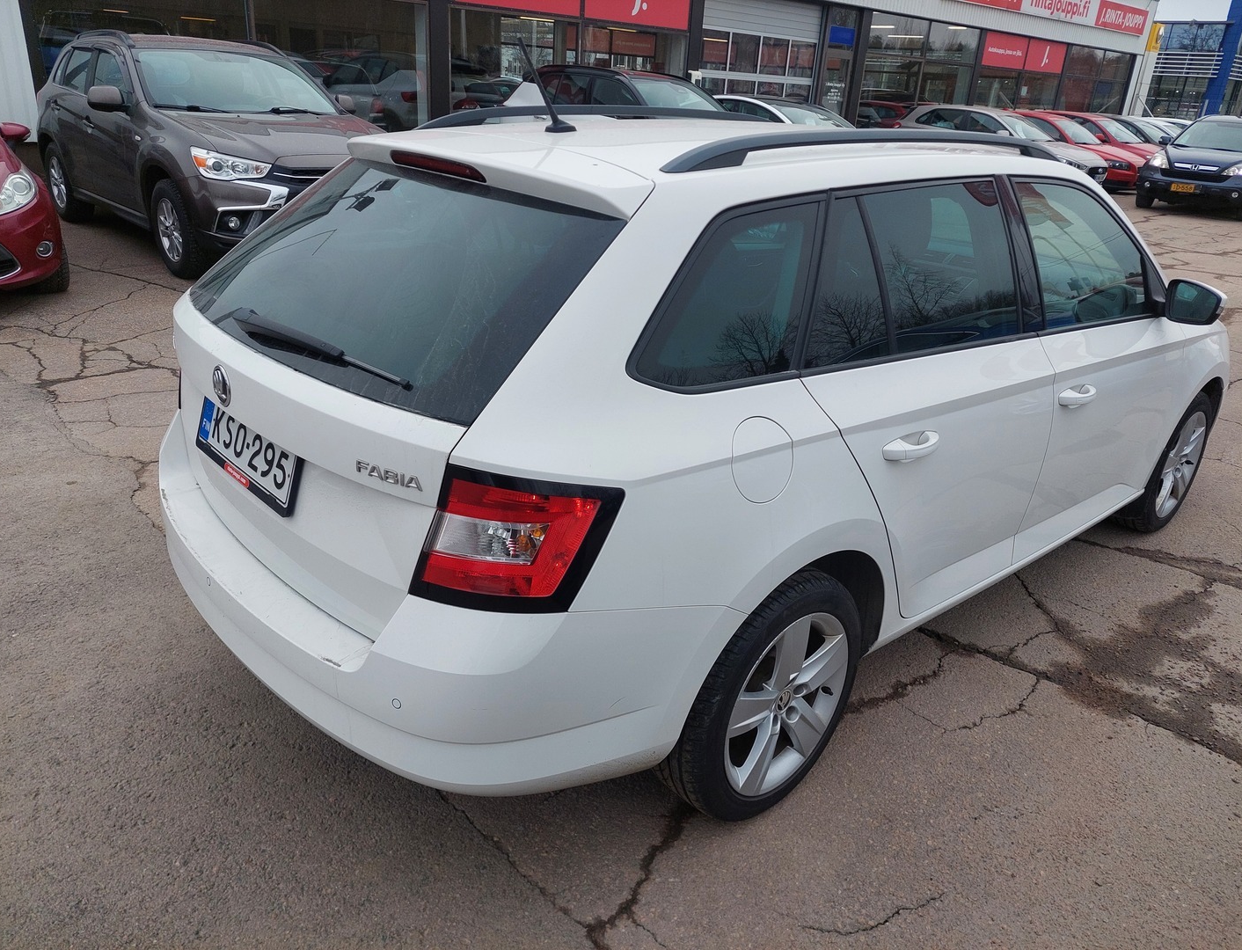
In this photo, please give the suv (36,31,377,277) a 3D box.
[{"bbox_3d":[-3.397,-2.732,7.561,1.790,1.625,4.295,-17,30,-41],"label":"suv"}]

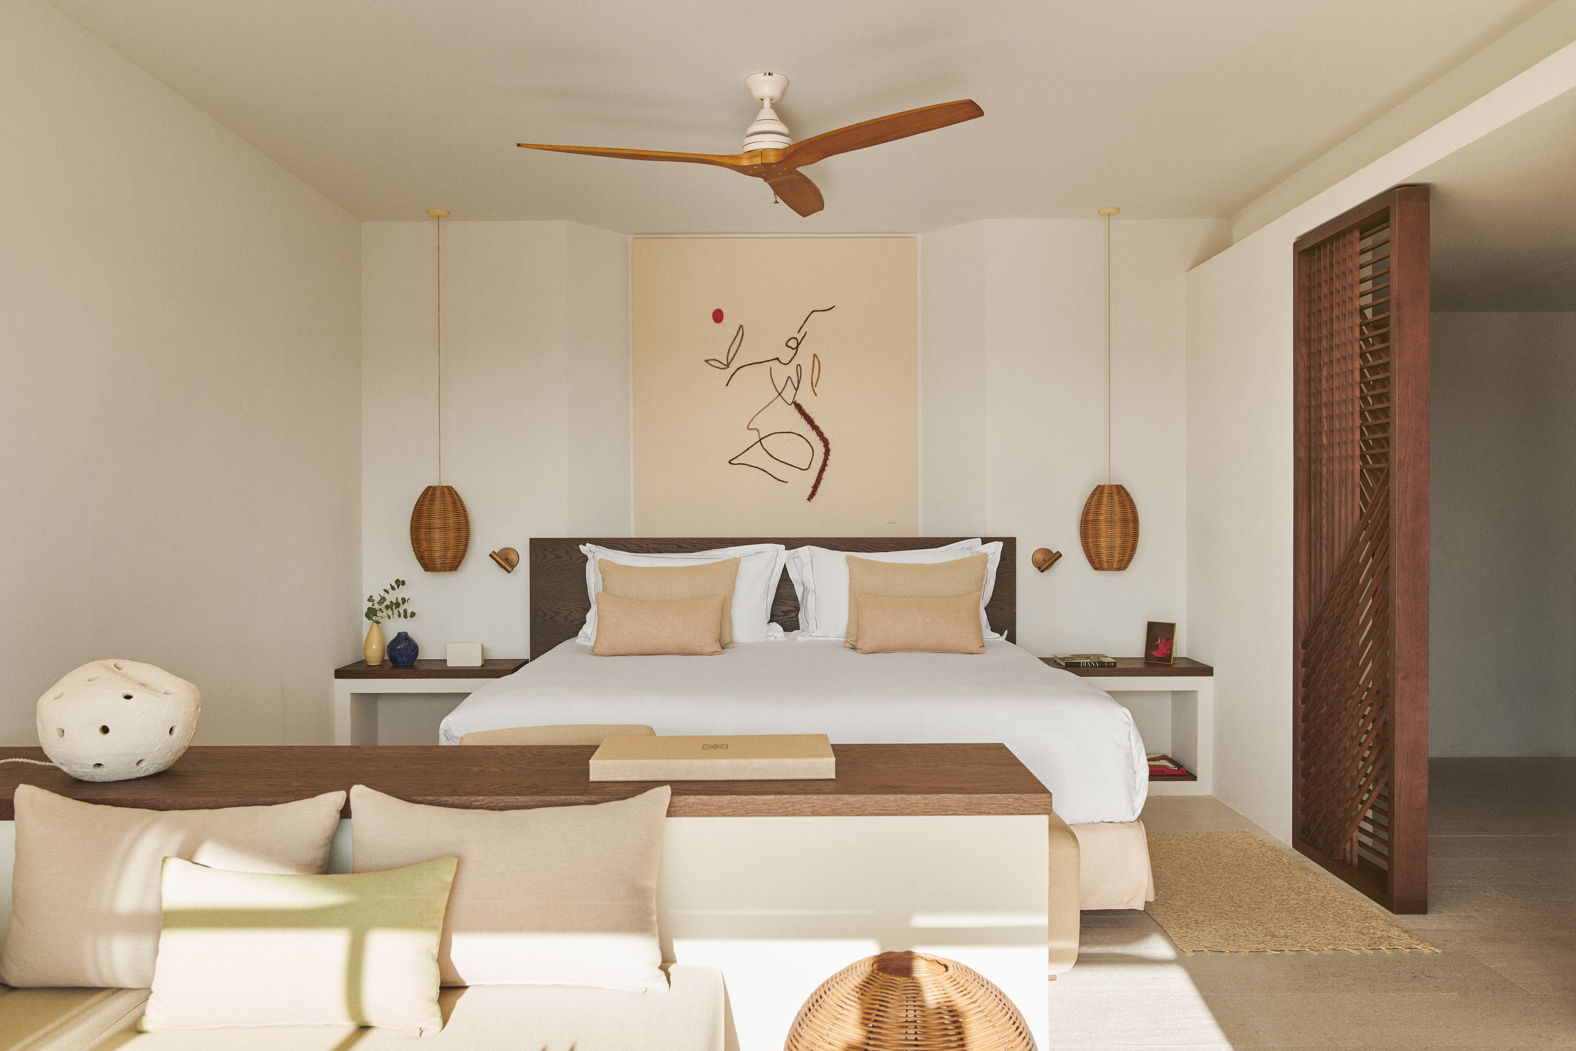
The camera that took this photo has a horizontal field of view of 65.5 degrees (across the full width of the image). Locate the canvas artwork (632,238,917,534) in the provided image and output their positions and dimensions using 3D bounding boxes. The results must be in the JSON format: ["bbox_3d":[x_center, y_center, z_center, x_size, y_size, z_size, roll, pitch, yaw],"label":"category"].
[{"bbox_3d":[-0.060,-0.652,5.905,1.375,1.465,0.040,0,0,0],"label":"canvas artwork"}]

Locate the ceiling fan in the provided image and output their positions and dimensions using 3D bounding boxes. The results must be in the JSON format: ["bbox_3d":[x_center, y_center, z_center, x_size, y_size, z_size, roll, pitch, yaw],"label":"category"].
[{"bbox_3d":[-0.121,-1.244,3.945,1.371,0.353,1.250,0,1,-1],"label":"ceiling fan"}]

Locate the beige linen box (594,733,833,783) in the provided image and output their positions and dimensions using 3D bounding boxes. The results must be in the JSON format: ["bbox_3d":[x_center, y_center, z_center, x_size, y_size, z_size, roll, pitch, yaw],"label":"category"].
[{"bbox_3d":[-0.152,0.488,2.581,0.490,0.043,0.255,0,0,-2],"label":"beige linen box"}]

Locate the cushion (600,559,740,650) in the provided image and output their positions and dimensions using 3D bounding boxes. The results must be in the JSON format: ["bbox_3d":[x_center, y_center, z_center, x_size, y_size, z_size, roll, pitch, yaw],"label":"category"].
[{"bbox_3d":[-0.495,0.325,5.120,0.580,0.400,0.130,0,-25,0],"label":"cushion"}]

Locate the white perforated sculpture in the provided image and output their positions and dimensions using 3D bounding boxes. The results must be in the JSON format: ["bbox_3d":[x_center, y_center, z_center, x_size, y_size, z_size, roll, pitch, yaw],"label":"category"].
[{"bbox_3d":[-1.389,0.396,2.532,0.307,0.237,0.287,0,1,-1],"label":"white perforated sculpture"}]

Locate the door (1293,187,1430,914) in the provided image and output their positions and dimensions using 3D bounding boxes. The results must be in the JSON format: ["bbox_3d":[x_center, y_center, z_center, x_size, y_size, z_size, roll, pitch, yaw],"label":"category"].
[{"bbox_3d":[1.980,0.081,4.291,0.117,2.303,0.756,0,1,-1],"label":"door"}]

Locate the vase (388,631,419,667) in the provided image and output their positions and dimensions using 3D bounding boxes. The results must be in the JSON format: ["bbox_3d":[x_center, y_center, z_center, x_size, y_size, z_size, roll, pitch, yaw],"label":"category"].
[{"bbox_3d":[-1.777,0.560,5.645,0.141,0.158,0.139,0,1,-1],"label":"vase"}]

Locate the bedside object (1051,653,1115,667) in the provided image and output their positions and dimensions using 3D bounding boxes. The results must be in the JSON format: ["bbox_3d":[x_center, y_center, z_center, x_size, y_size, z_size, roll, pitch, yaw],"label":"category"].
[{"bbox_3d":[1.315,0.601,5.424,0.228,0.024,0.280,0,0,-2],"label":"bedside object"}]

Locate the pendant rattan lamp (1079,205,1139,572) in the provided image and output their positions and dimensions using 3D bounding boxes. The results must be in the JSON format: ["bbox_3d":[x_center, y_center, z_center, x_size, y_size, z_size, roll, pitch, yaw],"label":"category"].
[{"bbox_3d":[1.437,-0.597,5.458,0.265,1.610,0.265,0,0,0],"label":"pendant rattan lamp"}]

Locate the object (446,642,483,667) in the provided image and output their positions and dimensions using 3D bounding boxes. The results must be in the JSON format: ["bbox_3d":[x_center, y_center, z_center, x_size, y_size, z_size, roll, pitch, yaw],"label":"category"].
[{"bbox_3d":[-1.482,0.586,5.618,0.161,0.109,0.045,0,1,-1],"label":"object"}]

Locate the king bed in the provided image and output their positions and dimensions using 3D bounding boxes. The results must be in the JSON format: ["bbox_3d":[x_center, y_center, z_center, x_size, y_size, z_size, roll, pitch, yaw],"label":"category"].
[{"bbox_3d":[-0.027,0.646,4.795,2.258,1.152,2.096,0,1,-1],"label":"king bed"}]

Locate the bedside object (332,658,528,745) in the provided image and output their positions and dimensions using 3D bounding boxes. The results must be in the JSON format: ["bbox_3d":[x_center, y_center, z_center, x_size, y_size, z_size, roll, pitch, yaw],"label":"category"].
[{"bbox_3d":[-1.555,0.886,5.456,0.790,0.545,0.360,0,0,0],"label":"bedside object"}]

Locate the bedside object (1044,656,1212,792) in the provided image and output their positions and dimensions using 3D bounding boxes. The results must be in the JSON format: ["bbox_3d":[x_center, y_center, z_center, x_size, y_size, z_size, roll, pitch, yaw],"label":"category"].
[{"bbox_3d":[1.435,0.884,5.472,0.800,0.545,0.360,0,0,0],"label":"bedside object"}]

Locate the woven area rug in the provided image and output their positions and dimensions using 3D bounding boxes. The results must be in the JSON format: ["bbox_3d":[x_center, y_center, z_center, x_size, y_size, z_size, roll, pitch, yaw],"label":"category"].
[{"bbox_3d":[1.413,1.163,3.992,0.690,0.012,1.260,0,0,-1],"label":"woven area rug"}]

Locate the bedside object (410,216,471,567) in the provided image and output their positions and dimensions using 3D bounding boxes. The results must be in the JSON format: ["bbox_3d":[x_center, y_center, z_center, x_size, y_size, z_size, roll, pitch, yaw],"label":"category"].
[{"bbox_3d":[-1.601,-0.616,5.612,0.266,1.653,0.266,0,1,-1],"label":"bedside object"}]

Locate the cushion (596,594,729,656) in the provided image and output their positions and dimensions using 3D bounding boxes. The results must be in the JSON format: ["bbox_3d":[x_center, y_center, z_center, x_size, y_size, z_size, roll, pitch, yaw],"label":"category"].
[{"bbox_3d":[-0.526,0.398,4.959,0.529,0.257,0.121,0,-21,-1],"label":"cushion"}]

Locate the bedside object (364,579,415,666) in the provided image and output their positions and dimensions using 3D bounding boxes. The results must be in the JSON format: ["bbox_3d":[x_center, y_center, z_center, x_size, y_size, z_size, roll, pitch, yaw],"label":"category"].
[{"bbox_3d":[-1.836,0.438,5.633,0.237,0.403,0.181,0,1,-1],"label":"bedside object"}]

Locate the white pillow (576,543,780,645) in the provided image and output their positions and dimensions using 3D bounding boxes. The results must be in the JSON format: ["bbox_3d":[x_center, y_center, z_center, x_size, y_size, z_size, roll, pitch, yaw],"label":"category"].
[{"bbox_3d":[-0.467,0.302,5.370,0.900,0.480,0.180,0,-25,0],"label":"white pillow"}]

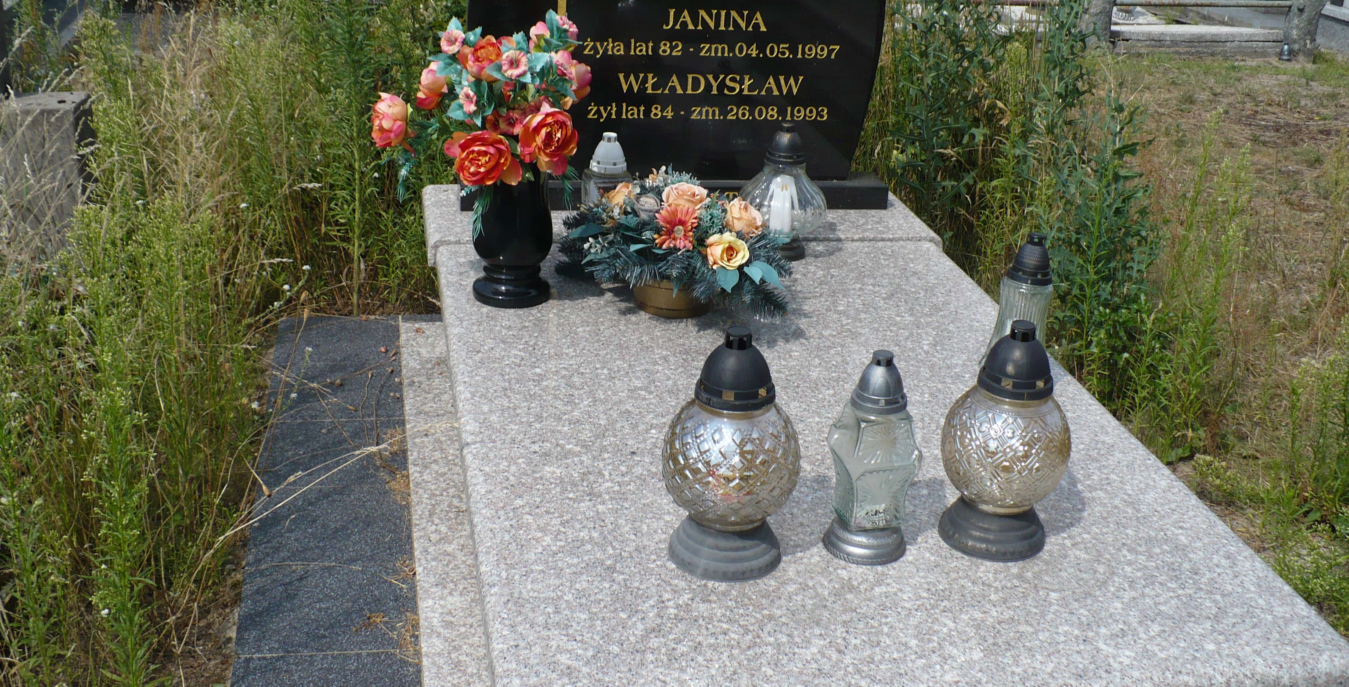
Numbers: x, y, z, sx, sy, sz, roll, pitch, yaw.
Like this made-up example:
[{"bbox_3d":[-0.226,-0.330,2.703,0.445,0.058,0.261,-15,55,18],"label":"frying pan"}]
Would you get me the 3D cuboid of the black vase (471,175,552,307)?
[{"bbox_3d":[-0.309,-0.228,2.765,0.153,0.278,0.153,-2,25,-12],"label":"black vase"}]

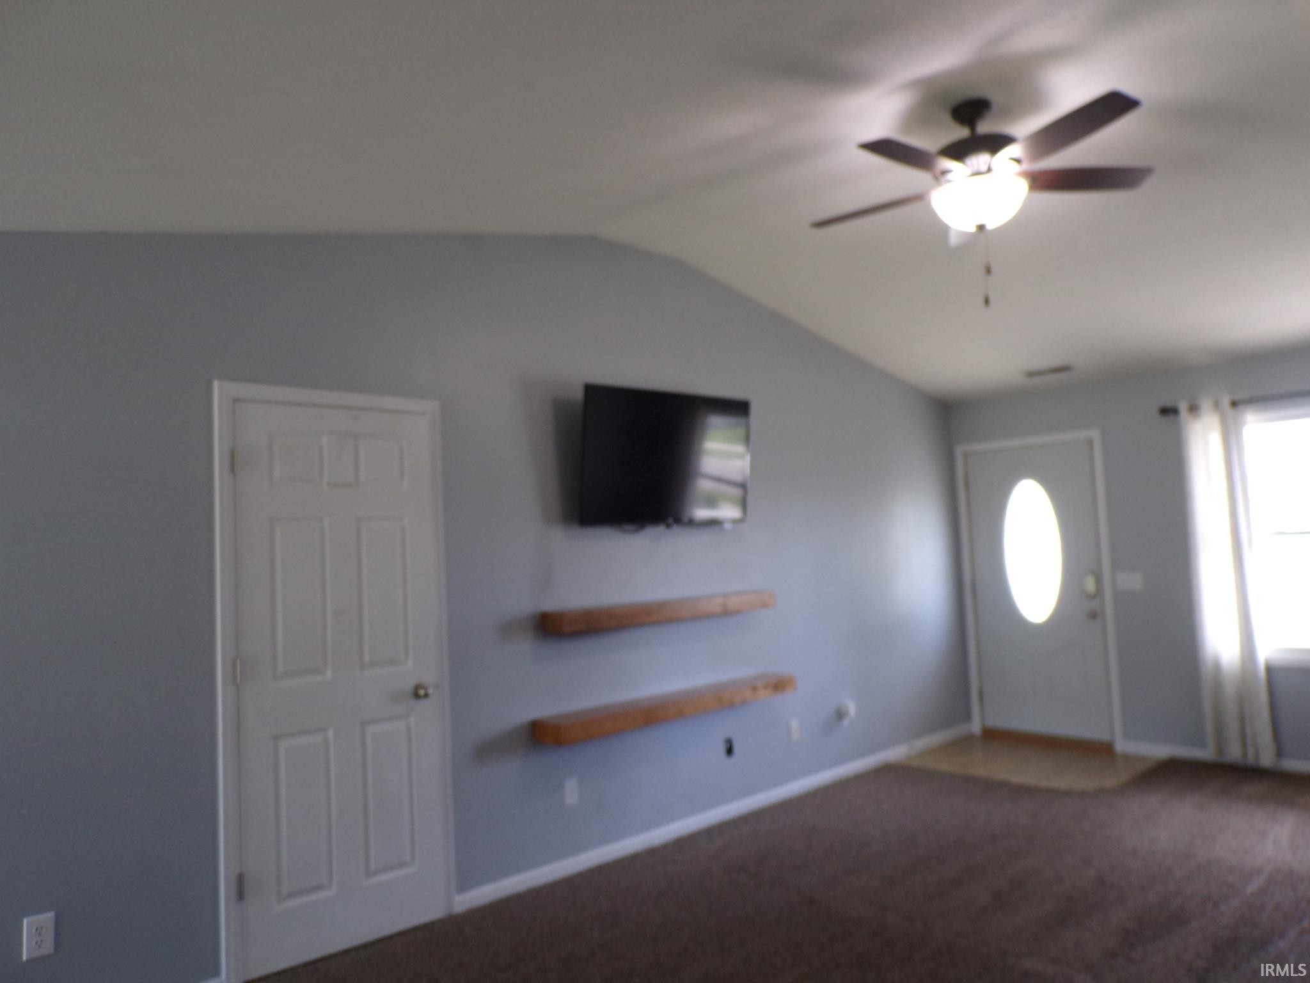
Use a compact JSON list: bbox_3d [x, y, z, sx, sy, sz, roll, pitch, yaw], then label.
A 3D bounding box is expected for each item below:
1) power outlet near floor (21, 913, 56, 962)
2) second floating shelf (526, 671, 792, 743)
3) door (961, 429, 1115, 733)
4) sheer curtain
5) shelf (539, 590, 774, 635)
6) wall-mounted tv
[{"bbox_3d":[-1.864,1.345,2.750,0.075,0.122,0.008,1,-6,-43],"label":"power outlet near floor"},{"bbox_3d":[0.117,1.061,4.512,1.610,0.088,0.210,1,-6,-43],"label":"second floating shelf"},{"bbox_3d":[2.669,0.687,6.375,0.045,2.015,0.895,1,-6,-43],"label":"door"},{"bbox_3d":[3.414,0.519,5.435,0.110,2.150,0.350,1,-6,-43],"label":"sheer curtain"},{"bbox_3d":[0.073,0.594,4.560,1.465,0.087,0.160,1,-6,-43],"label":"shelf"},{"bbox_3d":[0.076,-0.162,4.539,1.125,0.655,0.060,1,2,-44],"label":"wall-mounted tv"}]

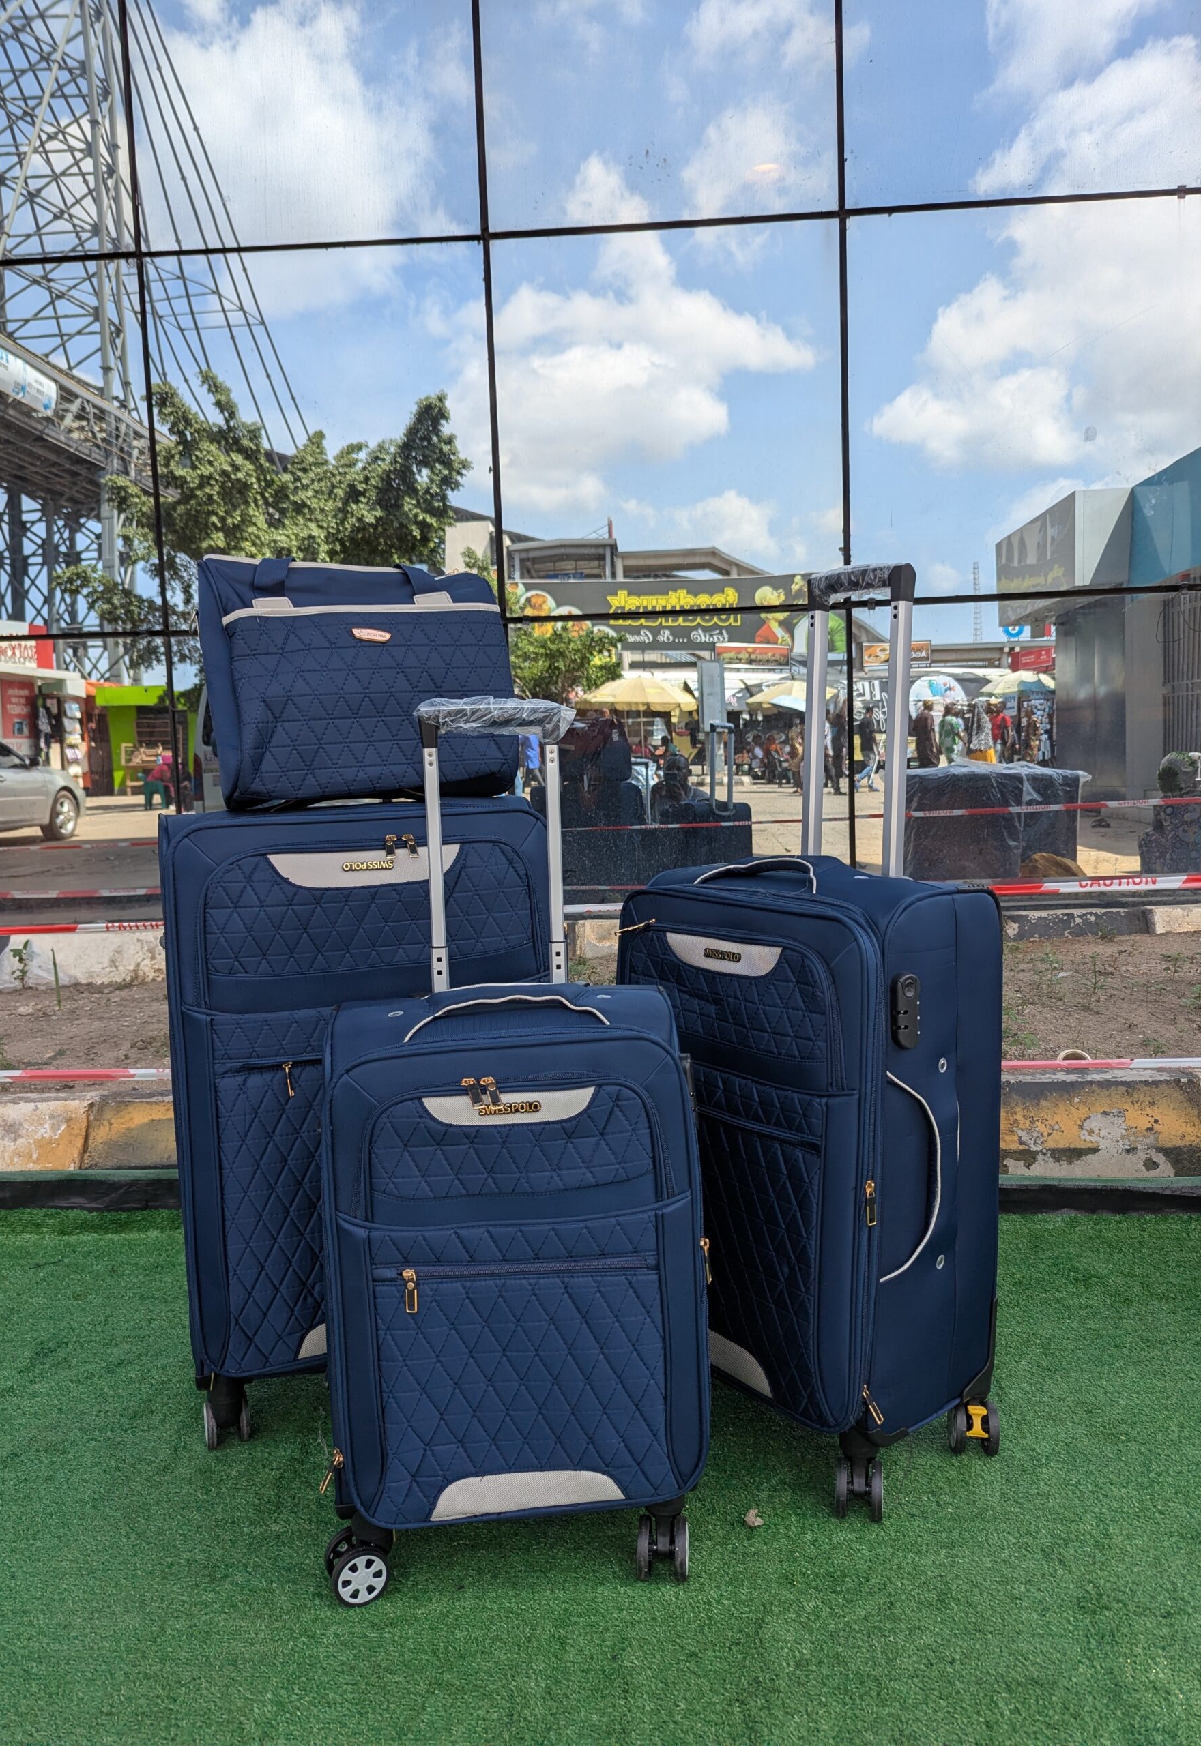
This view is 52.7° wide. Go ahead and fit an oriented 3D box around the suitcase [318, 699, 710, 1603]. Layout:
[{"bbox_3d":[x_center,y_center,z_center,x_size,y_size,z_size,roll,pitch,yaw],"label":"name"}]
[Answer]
[{"bbox_3d":[-0.091,0.272,1.256,0.365,0.900,0.215,-3,5,-6],"label":"suitcase"}]

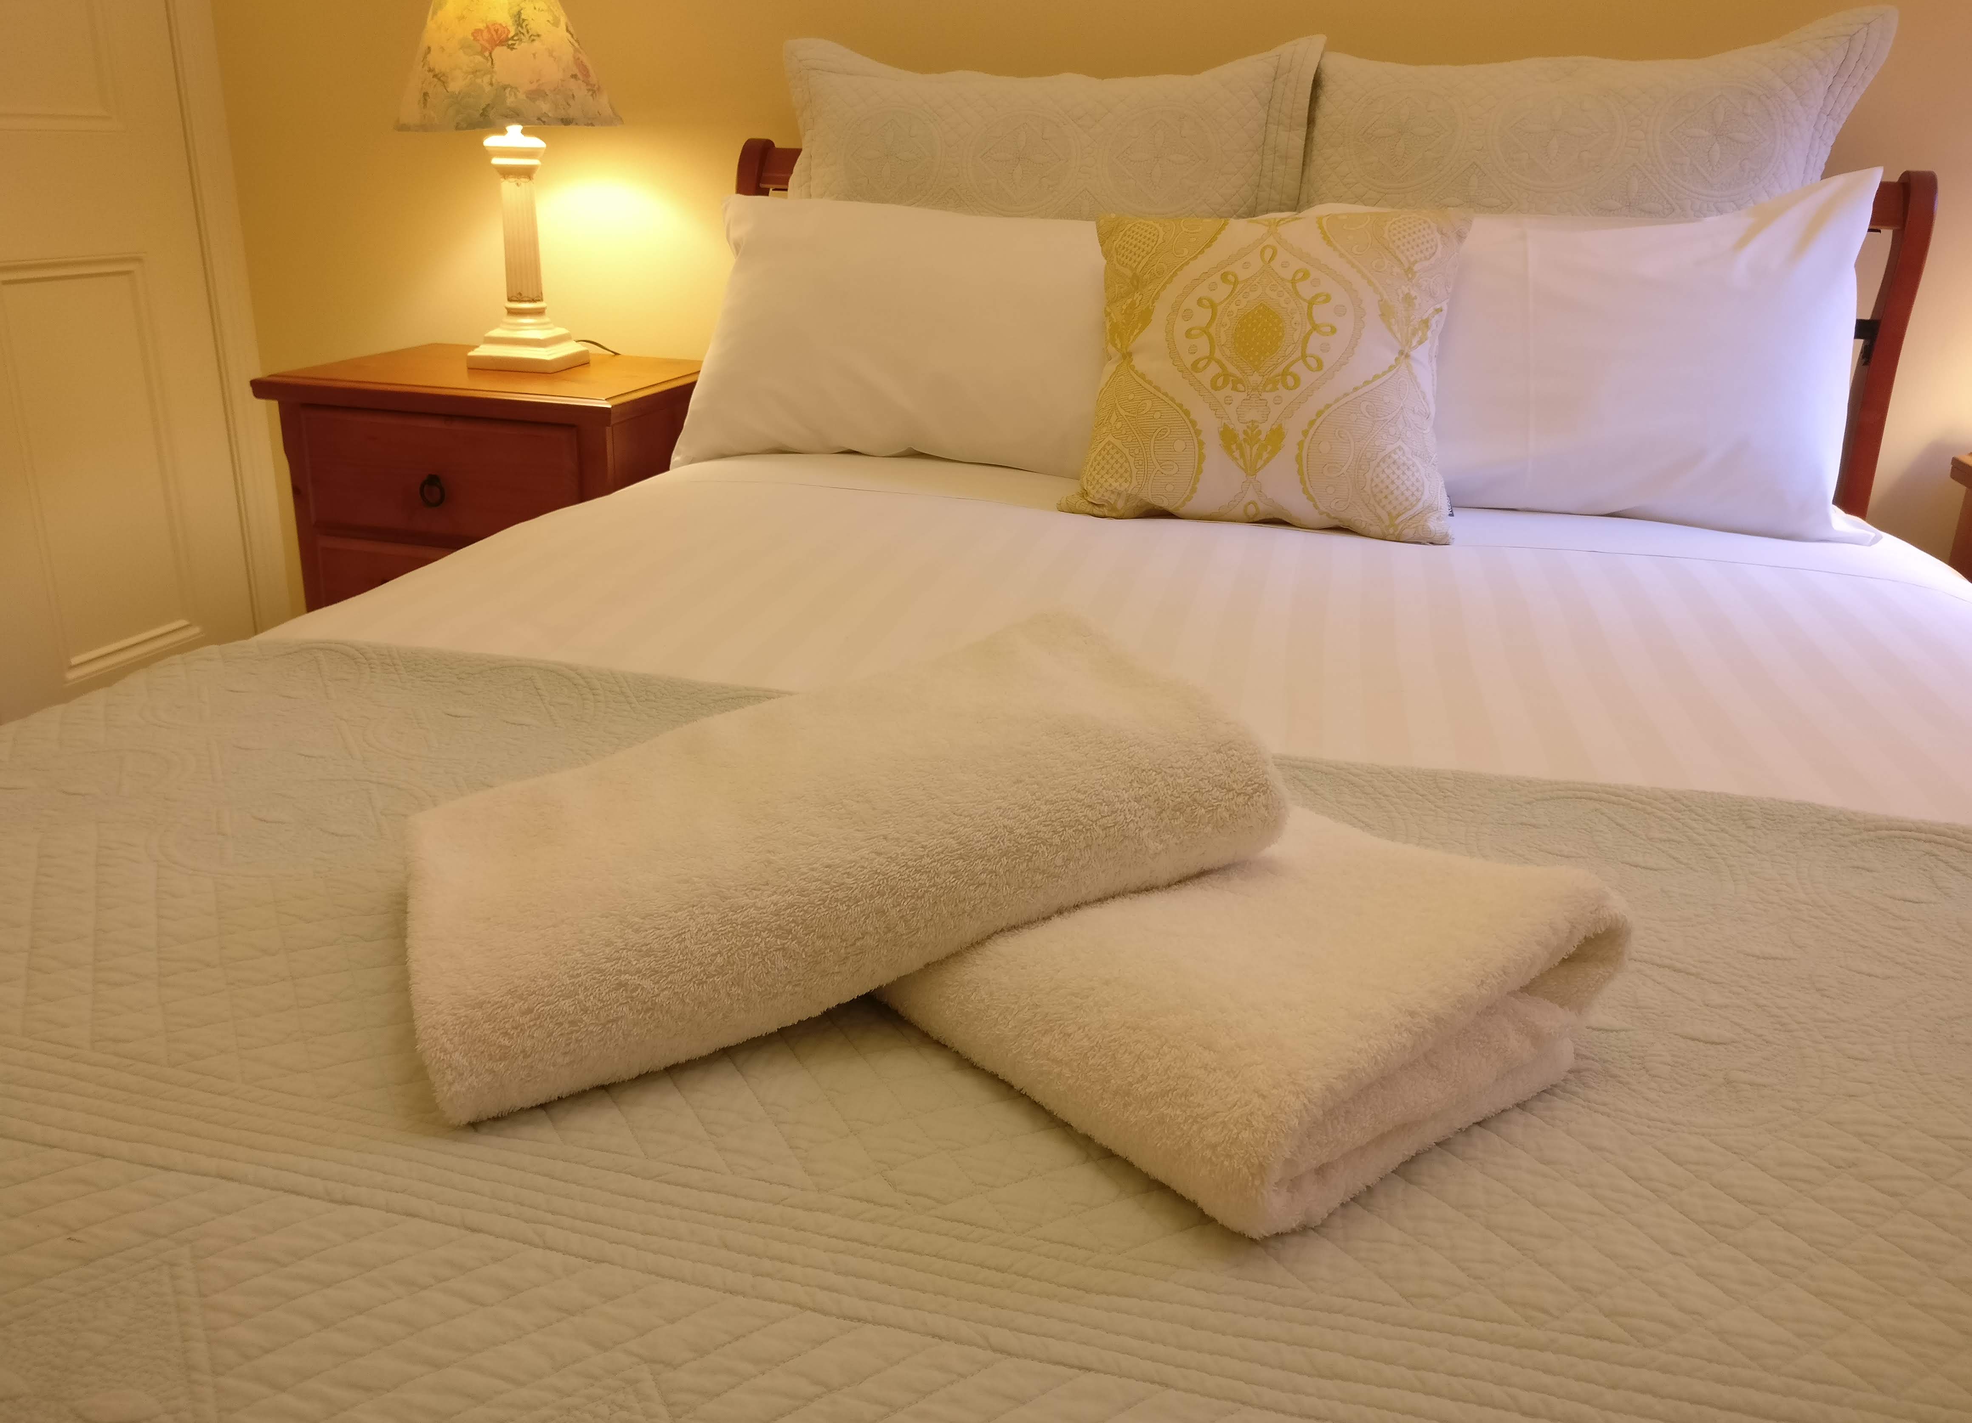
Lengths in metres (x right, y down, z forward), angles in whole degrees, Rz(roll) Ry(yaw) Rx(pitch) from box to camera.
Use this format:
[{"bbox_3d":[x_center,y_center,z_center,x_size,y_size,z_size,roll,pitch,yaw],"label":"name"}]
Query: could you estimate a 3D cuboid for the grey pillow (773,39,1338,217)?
[{"bbox_3d":[0.063,-0.630,2.146,0.720,0.530,0.150,7,7,15],"label":"grey pillow"}]

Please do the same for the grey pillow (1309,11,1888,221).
[{"bbox_3d":[0.678,-0.557,1.985,0.720,0.530,0.150,7,7,15],"label":"grey pillow"}]

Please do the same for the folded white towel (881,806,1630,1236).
[{"bbox_3d":[0.075,0.097,0.830,0.244,0.076,0.396,-16,26,-38],"label":"folded white towel"}]

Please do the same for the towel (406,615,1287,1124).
[{"bbox_3d":[-0.088,0.062,0.835,0.396,0.068,0.232,-16,23,-15],"label":"towel"}]

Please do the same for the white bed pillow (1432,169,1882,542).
[{"bbox_3d":[0.700,-0.462,1.924,0.680,0.435,0.160,7,-6,15],"label":"white bed pillow"}]

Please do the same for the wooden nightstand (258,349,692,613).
[{"bbox_3d":[-0.698,-0.196,2.445,0.545,0.640,0.450,7,21,15],"label":"wooden nightstand"}]

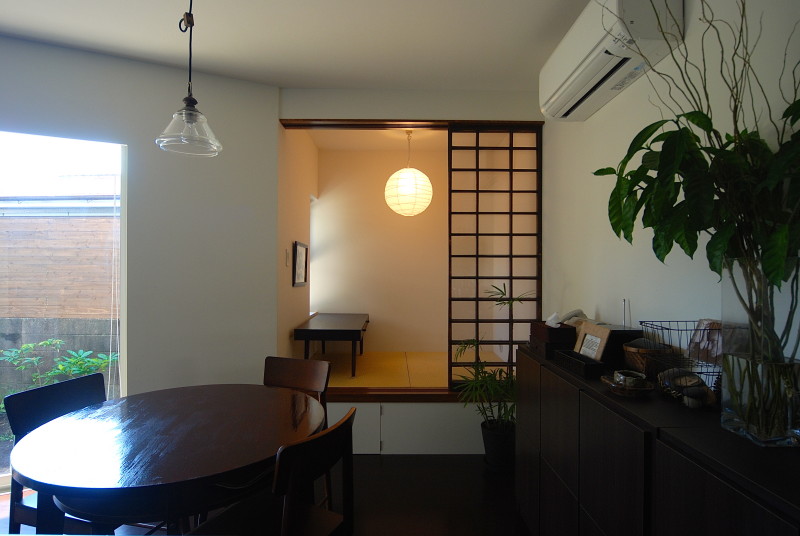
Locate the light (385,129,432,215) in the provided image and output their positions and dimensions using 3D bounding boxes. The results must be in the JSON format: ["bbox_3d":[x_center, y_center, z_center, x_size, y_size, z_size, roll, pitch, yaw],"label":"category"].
[{"bbox_3d":[0.074,-0.822,3.485,0.415,0.748,0.415,0,0,0],"label":"light"}]

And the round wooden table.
[{"bbox_3d":[-0.840,0.956,1.595,1.014,0.700,1.014,0,0,0],"label":"round wooden table"}]

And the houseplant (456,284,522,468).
[{"bbox_3d":[0.592,0.712,2.594,0.480,1.197,0.450,0,0,0],"label":"houseplant"}]

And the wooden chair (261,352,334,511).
[{"bbox_3d":[-0.679,0.914,2.090,0.420,0.780,0.470,1,0,23],"label":"wooden chair"}]

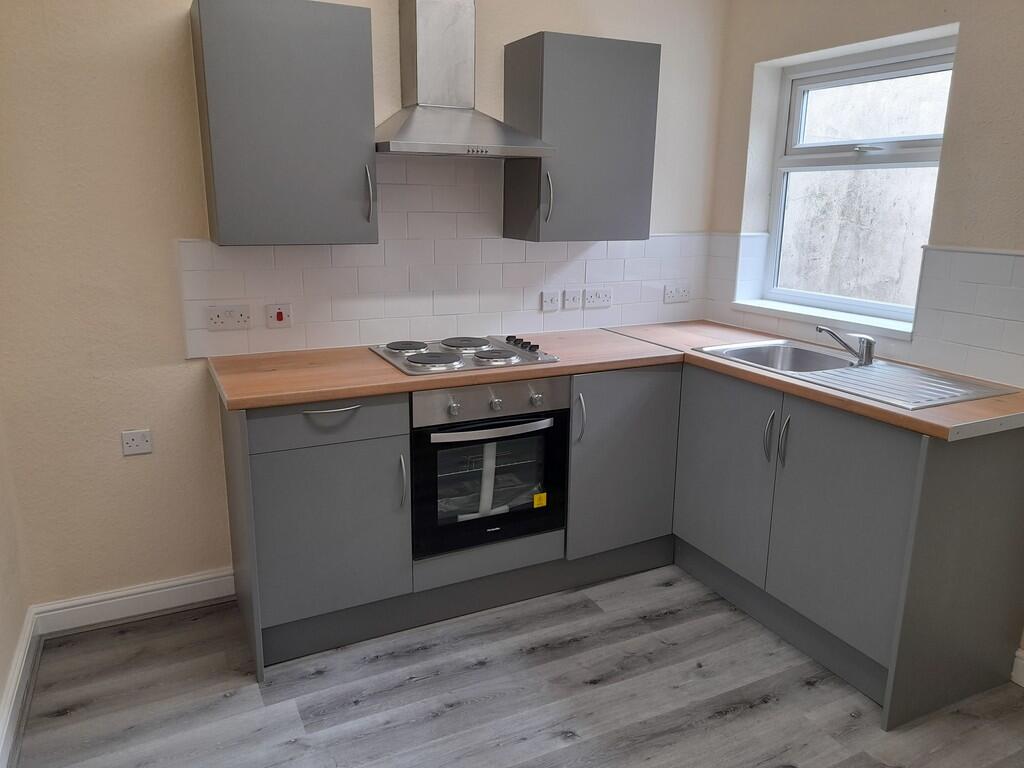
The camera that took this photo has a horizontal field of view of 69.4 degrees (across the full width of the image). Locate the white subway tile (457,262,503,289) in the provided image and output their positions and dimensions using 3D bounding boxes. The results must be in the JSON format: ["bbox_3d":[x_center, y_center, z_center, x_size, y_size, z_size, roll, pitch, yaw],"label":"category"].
[{"bbox_3d":[-0.129,-0.440,3.018,0.200,0.100,0.010,-6,15,-26],"label":"white subway tile"}]

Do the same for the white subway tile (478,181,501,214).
[{"bbox_3d":[-0.035,-0.742,2.984,0.200,0.099,0.010,-6,15,-26],"label":"white subway tile"}]

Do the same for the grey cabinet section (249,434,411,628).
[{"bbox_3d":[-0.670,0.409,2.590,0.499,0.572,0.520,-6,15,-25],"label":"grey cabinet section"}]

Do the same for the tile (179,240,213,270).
[{"bbox_3d":[-1.081,-0.437,2.533,0.105,0.100,0.010,-6,15,-26],"label":"tile"}]

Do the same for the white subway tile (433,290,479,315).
[{"bbox_3d":[-0.224,-0.333,2.996,0.200,0.100,0.010,-6,15,-26],"label":"white subway tile"}]

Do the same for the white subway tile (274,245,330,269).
[{"bbox_3d":[-0.759,-0.471,2.689,0.200,0.100,0.010,-6,15,-26],"label":"white subway tile"}]

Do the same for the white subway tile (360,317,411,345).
[{"bbox_3d":[-0.493,-0.206,2.878,0.200,0.100,0.010,-6,16,-26],"label":"white subway tile"}]

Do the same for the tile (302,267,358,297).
[{"bbox_3d":[-0.671,-0.381,2.741,0.200,0.100,0.010,-6,16,-26],"label":"tile"}]

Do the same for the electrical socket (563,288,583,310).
[{"bbox_3d":[0.264,-0.366,3.222,0.086,0.086,0.012,-6,15,-25],"label":"electrical socket"}]

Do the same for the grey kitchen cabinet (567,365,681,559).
[{"bbox_3d":[0.303,0.222,3.053,0.498,0.720,0.581,-6,15,-25],"label":"grey kitchen cabinet"}]

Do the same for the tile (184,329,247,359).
[{"bbox_3d":[-1.044,-0.147,2.626,0.202,0.100,0.010,-6,15,-25],"label":"tile"}]

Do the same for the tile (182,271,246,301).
[{"bbox_3d":[-1.038,-0.343,2.587,0.200,0.100,0.009,-6,17,-25],"label":"tile"}]

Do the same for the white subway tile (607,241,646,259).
[{"bbox_3d":[0.506,-0.604,3.289,0.200,0.100,0.010,-6,16,-26],"label":"white subway tile"}]

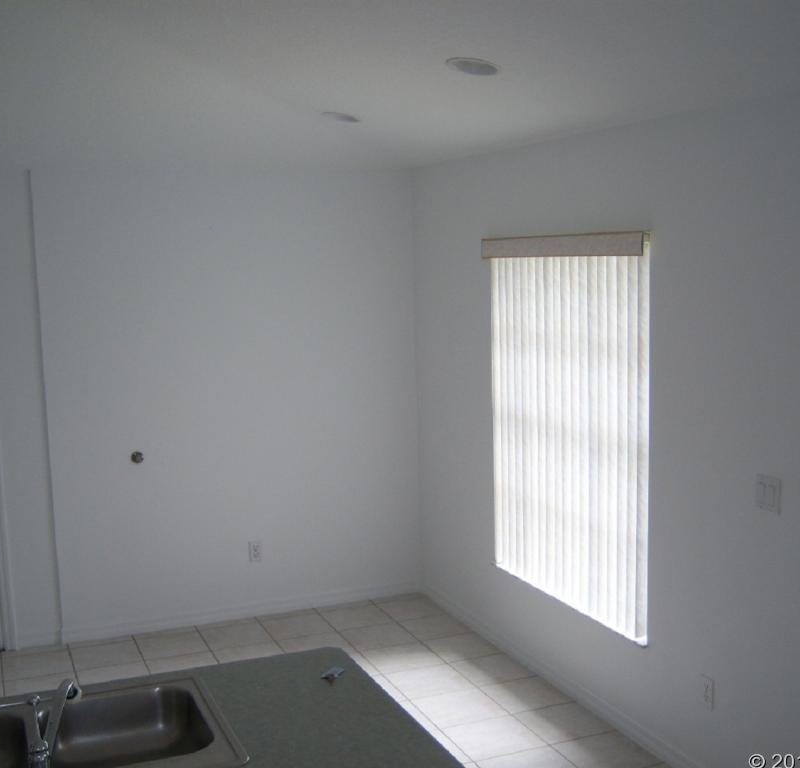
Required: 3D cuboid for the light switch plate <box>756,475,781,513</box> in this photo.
[{"bbox_3d":[1.171,0.352,3.402,0.015,0.114,0.118,-5,8,-23],"label":"light switch plate"}]

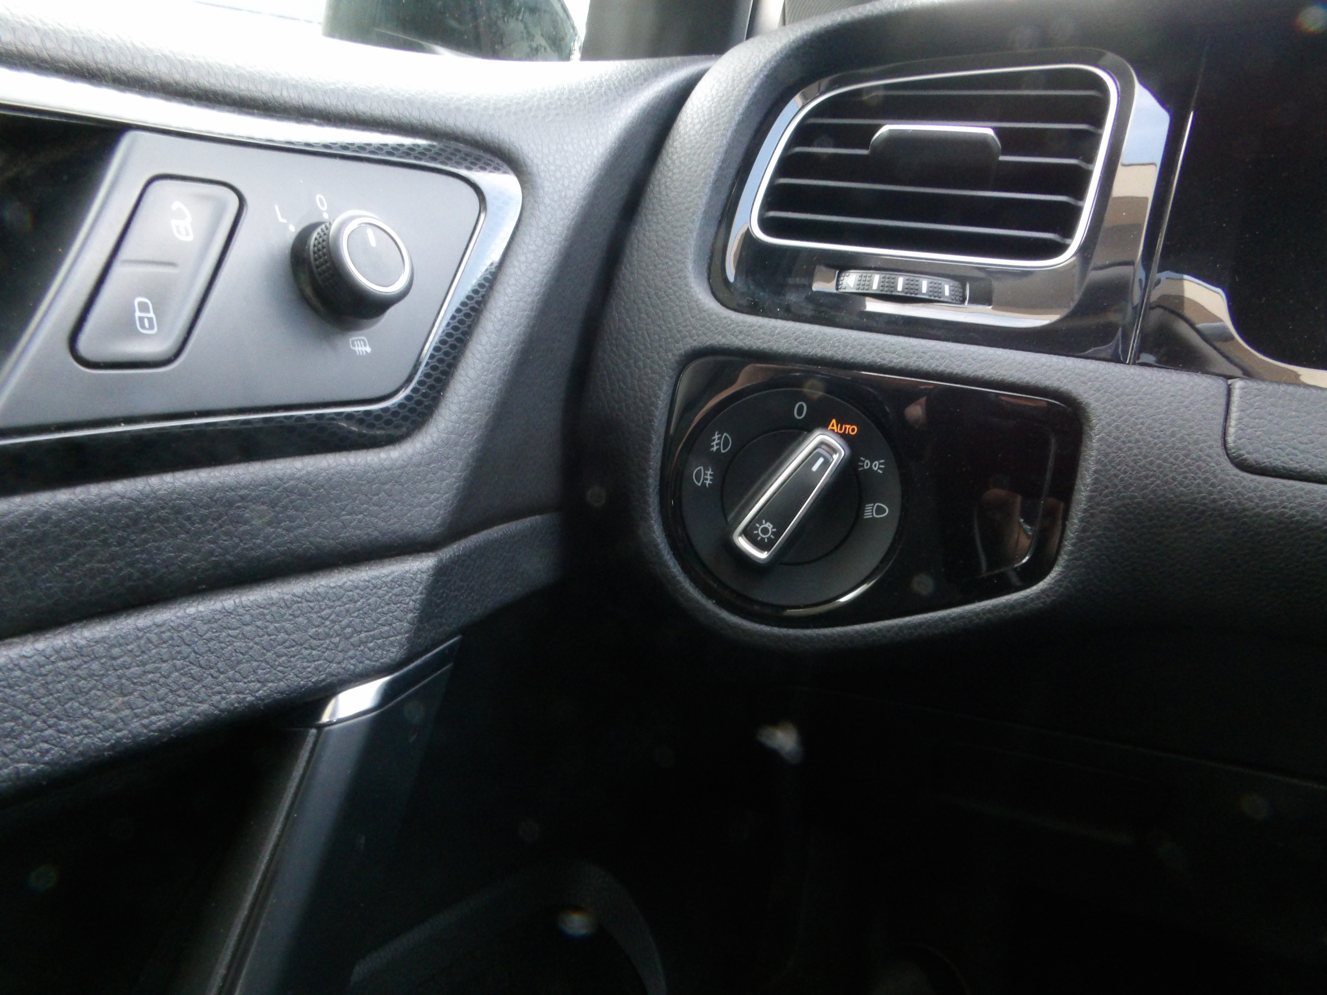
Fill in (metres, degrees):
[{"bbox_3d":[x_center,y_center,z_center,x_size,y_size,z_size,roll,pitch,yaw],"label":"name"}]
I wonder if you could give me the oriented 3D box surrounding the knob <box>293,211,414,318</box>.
[{"bbox_3d":[-0.074,-0.057,0.226,0.015,0.025,0.025,-16,4,35],"label":"knob"}]

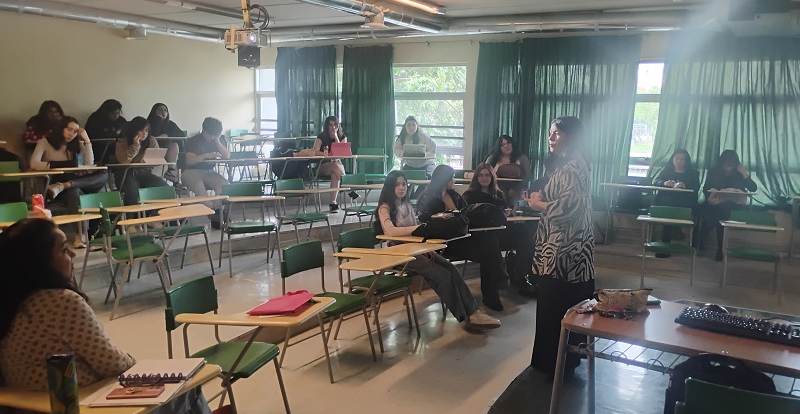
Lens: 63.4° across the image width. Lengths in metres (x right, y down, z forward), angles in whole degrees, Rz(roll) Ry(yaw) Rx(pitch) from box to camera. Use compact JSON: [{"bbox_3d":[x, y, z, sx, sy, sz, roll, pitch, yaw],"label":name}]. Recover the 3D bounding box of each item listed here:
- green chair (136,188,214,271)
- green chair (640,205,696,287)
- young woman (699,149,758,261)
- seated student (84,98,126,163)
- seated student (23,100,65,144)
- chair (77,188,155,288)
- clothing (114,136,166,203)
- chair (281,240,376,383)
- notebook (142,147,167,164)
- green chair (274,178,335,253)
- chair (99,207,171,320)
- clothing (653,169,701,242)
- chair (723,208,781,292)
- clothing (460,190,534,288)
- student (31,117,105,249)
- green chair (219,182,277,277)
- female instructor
[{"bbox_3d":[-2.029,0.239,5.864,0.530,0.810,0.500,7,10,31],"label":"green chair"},{"bbox_3d":[2.854,0.427,6.842,0.480,0.810,0.540,4,9,19],"label":"green chair"},{"bbox_3d":[3.932,-0.074,7.779,0.600,1.230,0.780,5,9,25],"label":"young woman"},{"bbox_3d":[-3.945,-0.829,8.738,0.560,1.250,0.720,-7,12,-44],"label":"seated student"},{"bbox_3d":[-4.140,-0.609,7.600,0.720,1.250,0.500,6,10,32],"label":"seated student"},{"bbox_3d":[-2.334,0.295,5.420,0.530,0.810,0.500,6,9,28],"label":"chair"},{"bbox_3d":[-2.873,-0.376,7.200,0.600,0.900,0.650,-5,11,-38],"label":"clothing"},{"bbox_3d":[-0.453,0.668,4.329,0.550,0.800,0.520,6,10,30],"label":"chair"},{"bbox_3d":[-2.824,-0.599,7.484,0.270,0.185,0.180,-3,10,-30],"label":"notebook"},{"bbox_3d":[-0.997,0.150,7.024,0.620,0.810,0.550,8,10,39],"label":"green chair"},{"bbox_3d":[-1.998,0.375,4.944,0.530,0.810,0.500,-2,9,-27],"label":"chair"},{"bbox_3d":[3.061,-0.004,7.214,0.500,0.860,0.600,4,9,22],"label":"clothing"},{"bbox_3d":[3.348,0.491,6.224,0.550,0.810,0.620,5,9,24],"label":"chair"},{"bbox_3d":[0.980,0.272,6.299,0.500,0.880,0.720,-4,9,-30],"label":"clothing"},{"bbox_3d":[-3.357,-0.278,6.580,0.700,1.250,0.750,-5,11,-40],"label":"student"},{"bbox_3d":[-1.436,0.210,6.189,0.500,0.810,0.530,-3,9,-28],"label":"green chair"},{"bbox_3d":[0.961,0.252,3.953,0.400,1.580,0.480,0,8,-7],"label":"female instructor"}]

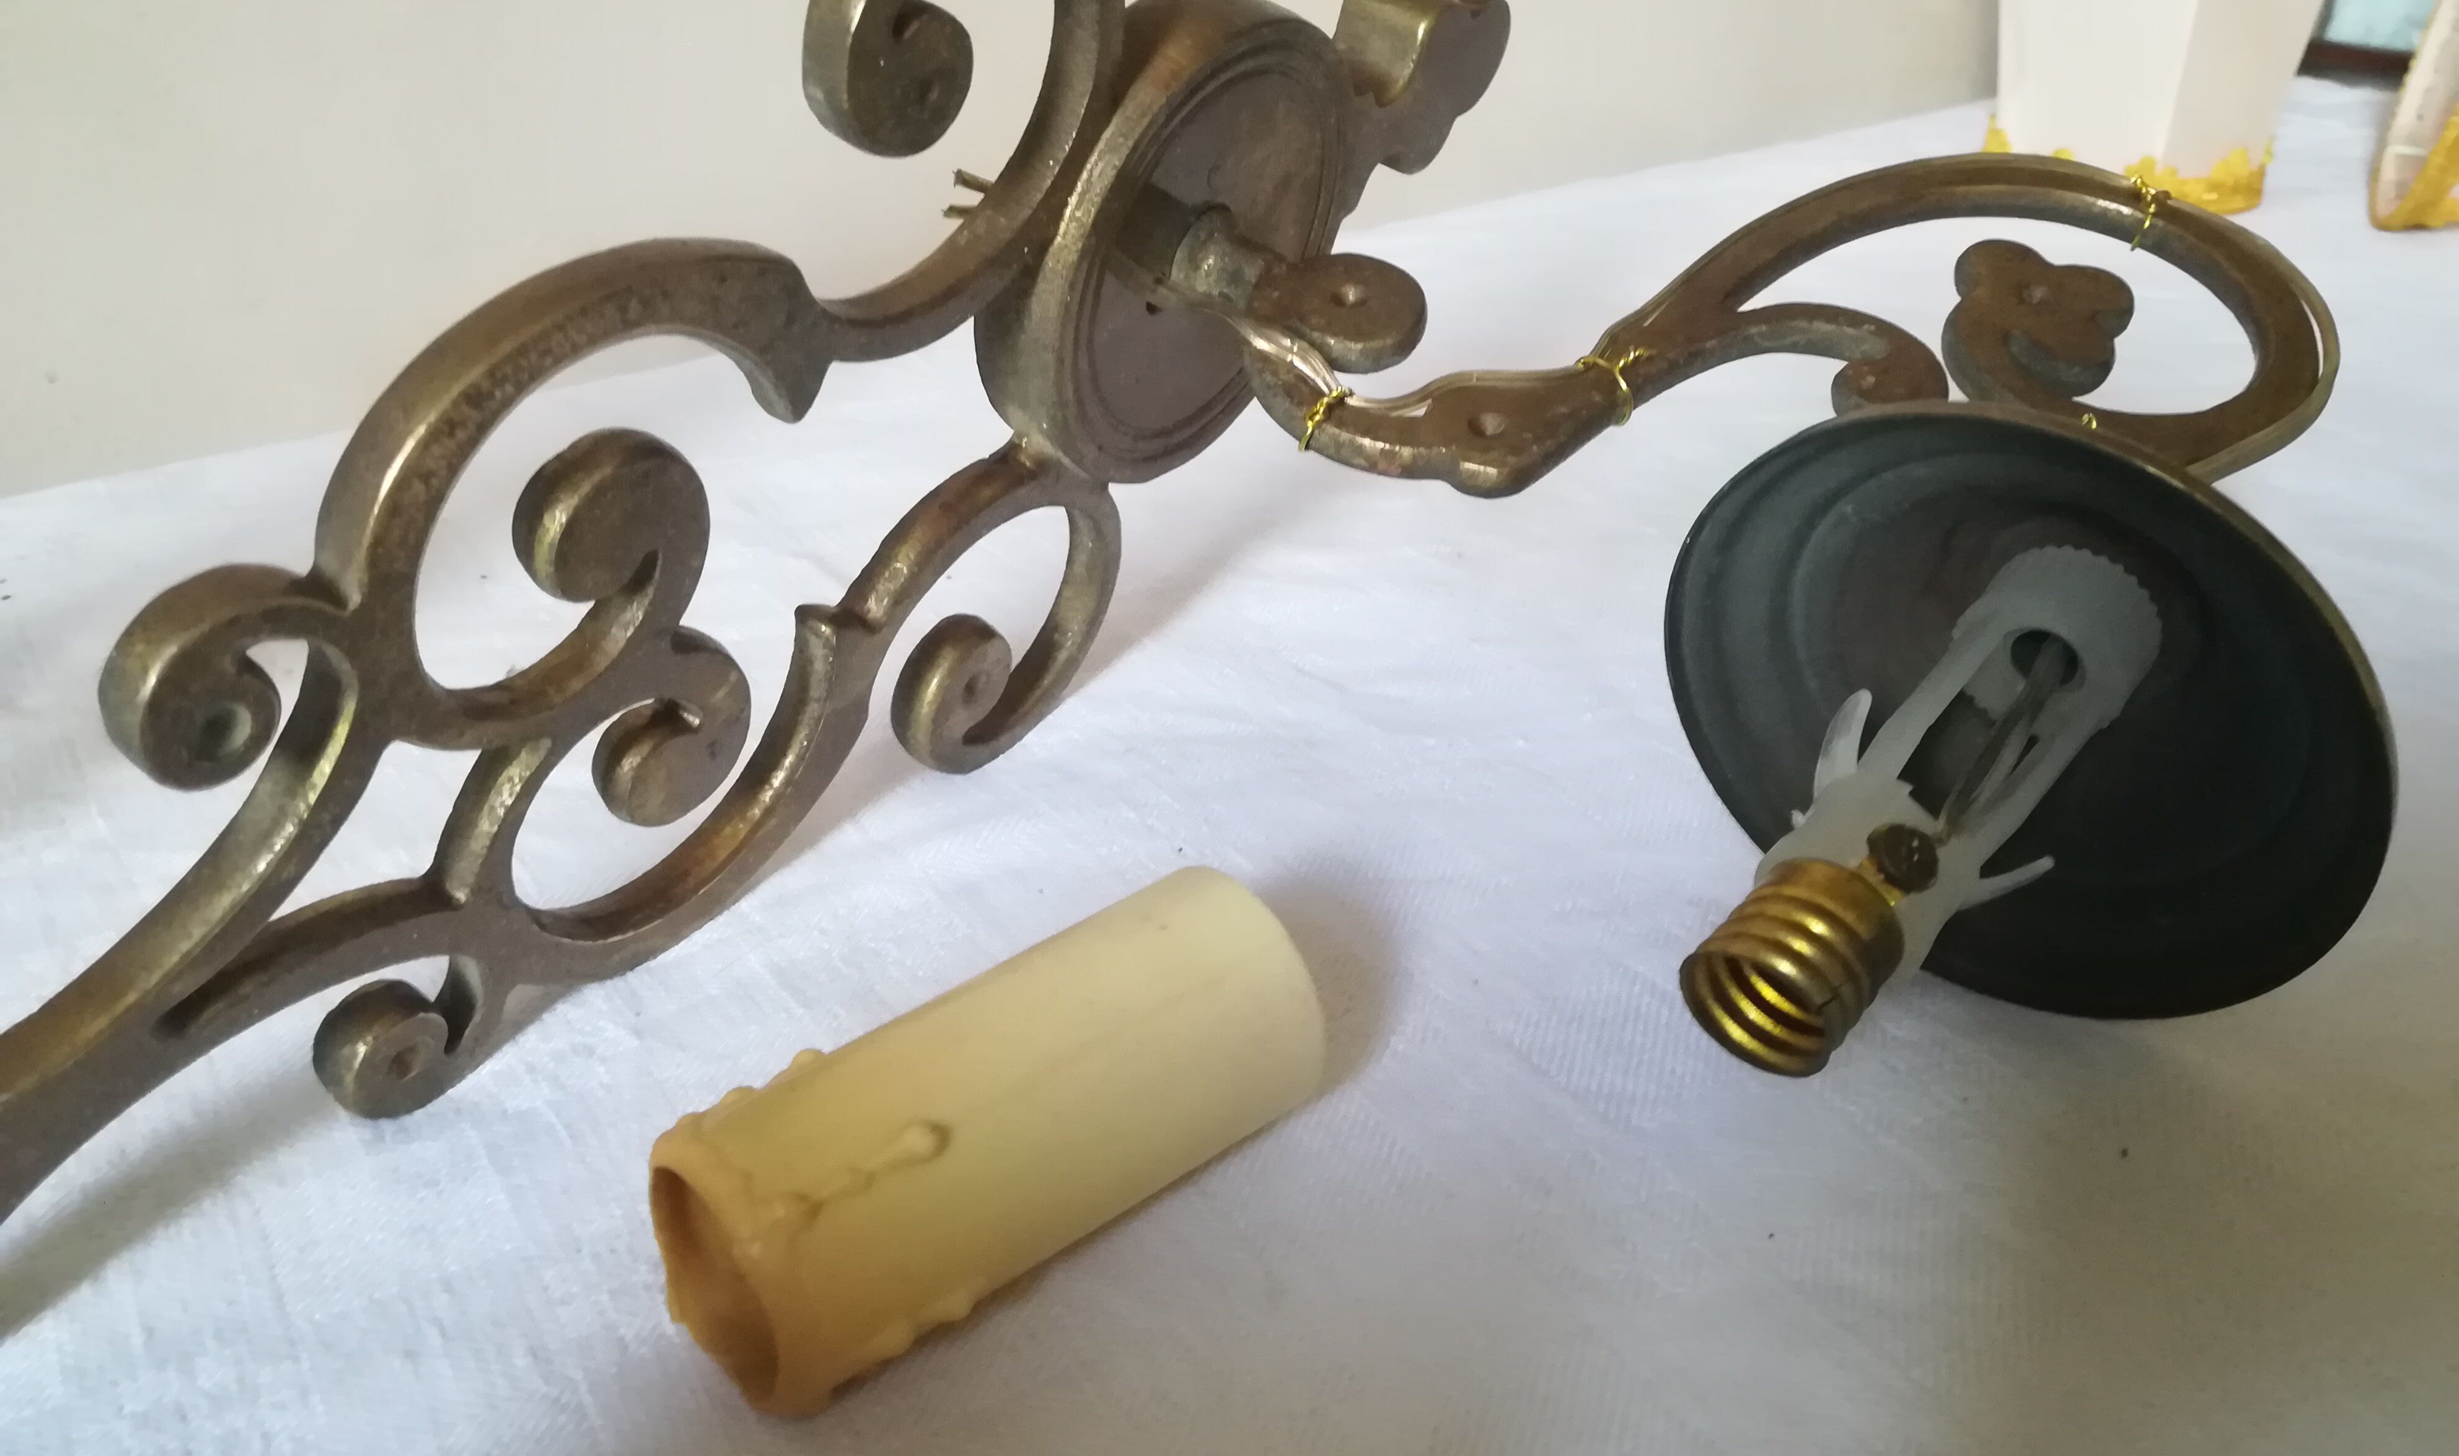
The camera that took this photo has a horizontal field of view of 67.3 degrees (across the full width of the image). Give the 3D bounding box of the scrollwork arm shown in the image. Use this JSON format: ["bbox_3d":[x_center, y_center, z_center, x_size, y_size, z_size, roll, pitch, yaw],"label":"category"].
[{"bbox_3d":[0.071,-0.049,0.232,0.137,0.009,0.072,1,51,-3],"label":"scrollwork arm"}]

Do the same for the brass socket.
[{"bbox_3d":[0.053,0.022,0.173,0.015,0.015,0.015,23,50,38],"label":"brass socket"}]

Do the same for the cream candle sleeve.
[{"bbox_3d":[-0.023,0.039,0.183,0.064,0.029,0.029,-24,35,-31],"label":"cream candle sleeve"}]

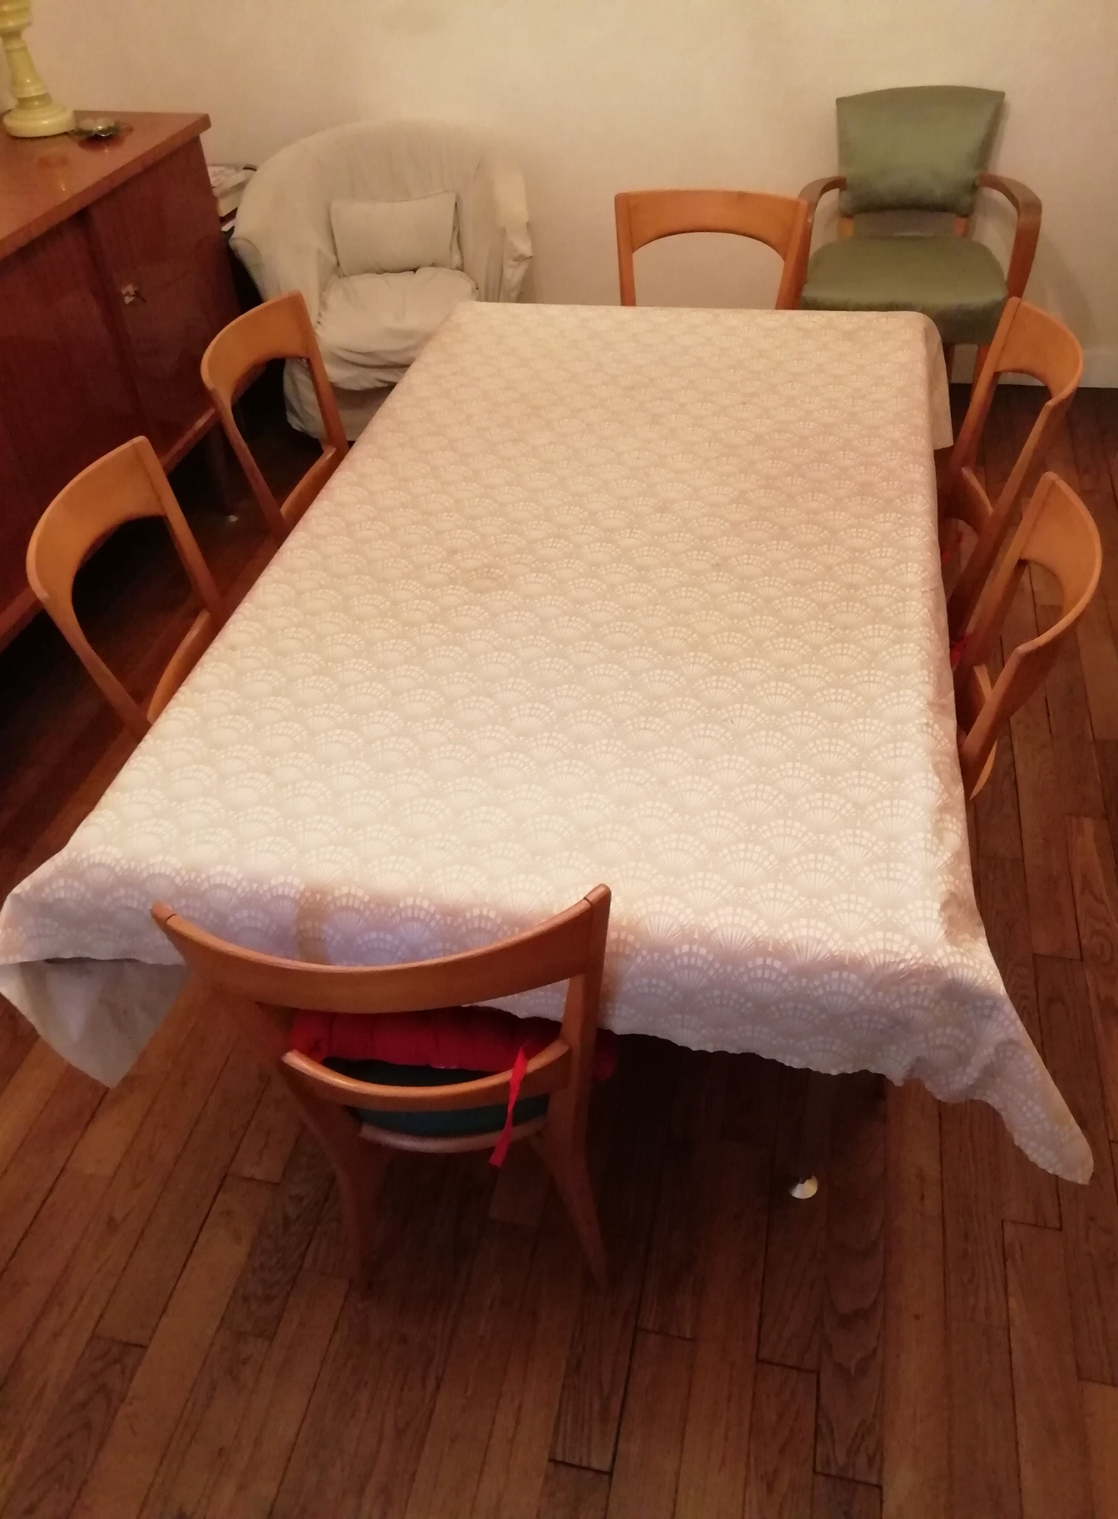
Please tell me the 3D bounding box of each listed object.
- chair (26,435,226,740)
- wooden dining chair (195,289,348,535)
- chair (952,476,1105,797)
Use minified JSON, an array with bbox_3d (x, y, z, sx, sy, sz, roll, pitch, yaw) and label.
[{"bbox_3d":[-0.454,-0.053,1.874,0.500,0.820,0.435,-1,42,4],"label":"chair"},{"bbox_3d":[-0.349,-0.437,2.289,0.500,0.820,0.435,6,43,11],"label":"wooden dining chair"},{"bbox_3d":[0.445,0.020,1.715,0.500,0.820,0.435,13,45,18],"label":"chair"}]

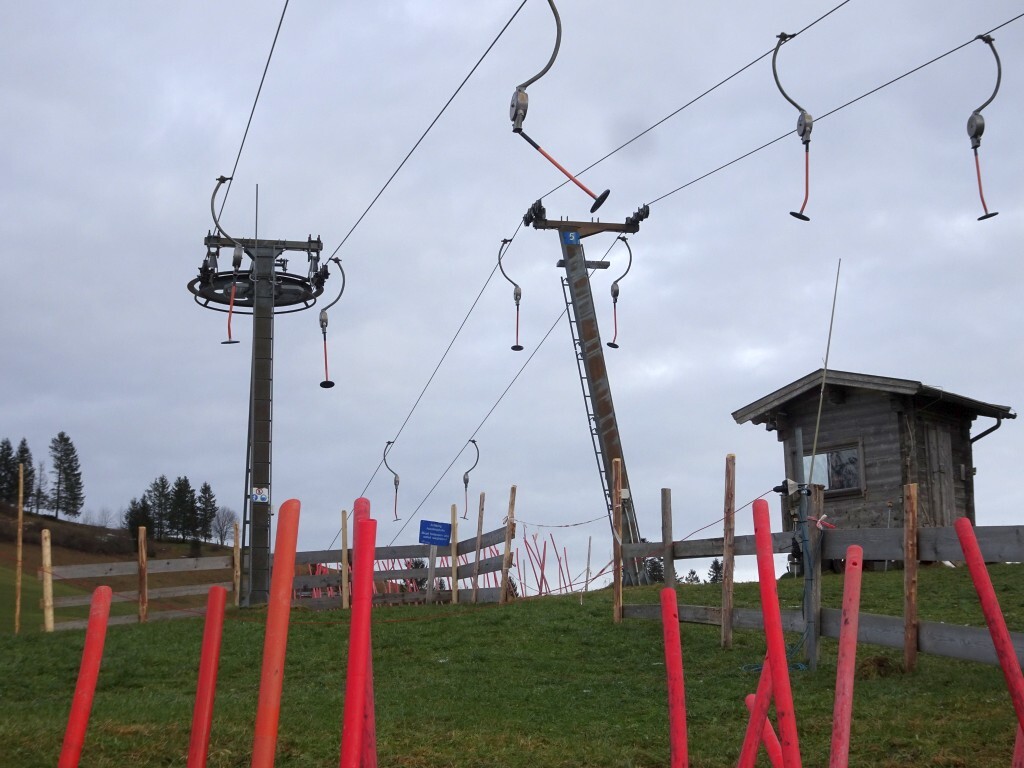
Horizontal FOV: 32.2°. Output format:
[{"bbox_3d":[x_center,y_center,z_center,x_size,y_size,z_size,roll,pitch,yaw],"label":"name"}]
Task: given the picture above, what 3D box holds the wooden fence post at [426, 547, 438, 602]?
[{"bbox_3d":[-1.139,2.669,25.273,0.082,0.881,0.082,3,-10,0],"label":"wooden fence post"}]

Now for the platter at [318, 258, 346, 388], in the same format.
[{"bbox_3d":[-3.353,-1.141,33.205,0.480,2.500,0.400,2,-10,-13],"label":"platter"}]

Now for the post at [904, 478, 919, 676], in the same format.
[{"bbox_3d":[2.992,1.446,13.317,0.095,1.406,0.095,2,-10,0],"label":"post"}]

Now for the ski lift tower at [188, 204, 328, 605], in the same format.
[{"bbox_3d":[-3.869,0.393,27.000,2.050,5.781,2.100,1,-10,-12],"label":"ski lift tower"}]

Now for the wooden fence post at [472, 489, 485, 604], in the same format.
[{"bbox_3d":[-0.494,2.368,25.633,0.072,1.596,0.072,3,-10,1],"label":"wooden fence post"}]

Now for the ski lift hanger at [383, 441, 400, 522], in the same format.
[{"bbox_3d":[-3.663,2.989,54.515,0.480,2.500,0.400,2,-10,-13],"label":"ski lift hanger"}]

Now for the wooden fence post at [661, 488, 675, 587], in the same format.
[{"bbox_3d":[1.550,1.757,17.621,0.095,1.446,0.095,-1,-10,0],"label":"wooden fence post"}]

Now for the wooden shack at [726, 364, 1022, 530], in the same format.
[{"bbox_3d":[5.271,1.324,25.733,3.200,2.800,2.650,-9,-13,42],"label":"wooden shack"}]

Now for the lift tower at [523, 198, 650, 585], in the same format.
[{"bbox_3d":[1.183,0.140,28.900,1.900,6.162,1.000,1,-10,-12],"label":"lift tower"}]

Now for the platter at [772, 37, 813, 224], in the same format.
[{"bbox_3d":[3.576,-3.282,22.645,0.480,2.500,0.400,2,-10,-13],"label":"platter"}]

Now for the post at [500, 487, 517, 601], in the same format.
[{"bbox_3d":[-0.052,2.258,24.937,0.082,1.650,0.082,6,-10,0],"label":"post"}]

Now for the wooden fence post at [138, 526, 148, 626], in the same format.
[{"bbox_3d":[-6.192,3.220,29.836,0.120,1.634,0.120,-3,-10,0],"label":"wooden fence post"}]

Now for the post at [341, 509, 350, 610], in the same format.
[{"bbox_3d":[-2.389,2.504,25.317,0.078,1.402,0.078,-2,-10,0],"label":"post"}]

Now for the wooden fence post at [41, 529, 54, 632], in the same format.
[{"bbox_3d":[-7.303,3.093,27.935,0.140,1.627,0.140,-5,-10,-1],"label":"wooden fence post"}]

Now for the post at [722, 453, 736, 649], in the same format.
[{"bbox_3d":[1.960,1.497,16.046,0.085,1.752,0.085,2,-10,0],"label":"post"}]

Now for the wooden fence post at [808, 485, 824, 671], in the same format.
[{"bbox_3d":[2.334,1.478,13.618,0.110,1.422,0.110,2,-10,0],"label":"wooden fence post"}]

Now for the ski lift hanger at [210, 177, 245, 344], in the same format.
[{"bbox_3d":[-3.189,-1.384,19.900,0.380,1.851,0.280,1,-10,-12],"label":"ski lift hanger"}]

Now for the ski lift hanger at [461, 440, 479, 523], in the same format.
[{"bbox_3d":[-0.983,2.206,41.000,0.380,1.867,0.280,1,-10,-12],"label":"ski lift hanger"}]

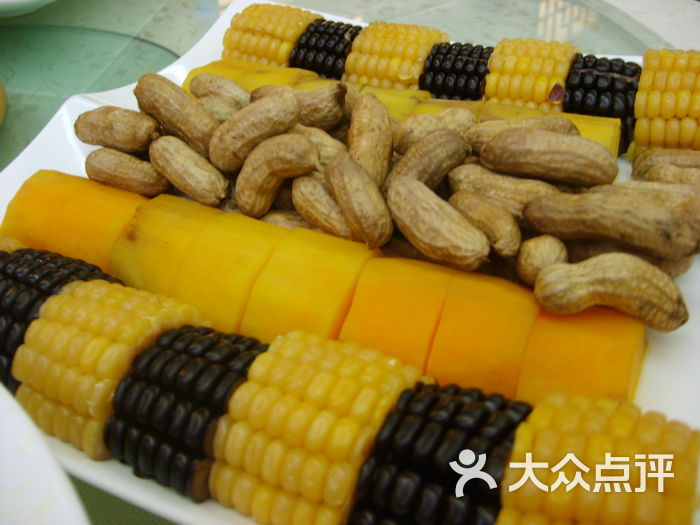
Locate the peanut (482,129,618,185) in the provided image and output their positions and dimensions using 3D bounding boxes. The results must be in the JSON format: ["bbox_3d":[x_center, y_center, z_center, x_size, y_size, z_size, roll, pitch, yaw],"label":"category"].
[{"bbox_3d":[0.072,-0.037,0.255,0.049,0.018,0.018,9,39,5],"label":"peanut"}]

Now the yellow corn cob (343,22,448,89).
[{"bbox_3d":[0.022,-0.089,0.335,0.040,0.043,0.043,14,45,14],"label":"yellow corn cob"}]

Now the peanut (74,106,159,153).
[{"bbox_3d":[-0.099,-0.056,0.301,0.038,0.014,0.015,7,43,12],"label":"peanut"}]

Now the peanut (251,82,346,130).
[{"bbox_3d":[-0.022,-0.068,0.305,0.043,0.016,0.016,8,43,16],"label":"peanut"}]

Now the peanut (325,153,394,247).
[{"bbox_3d":[0.002,-0.021,0.239,0.016,0.015,0.040,-15,62,-18],"label":"peanut"}]

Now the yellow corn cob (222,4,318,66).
[{"bbox_3d":[-0.032,-0.091,0.315,0.035,0.040,0.040,12,45,17],"label":"yellow corn cob"}]

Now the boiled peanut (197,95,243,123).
[{"bbox_3d":[-0.054,-0.066,0.306,0.032,0.012,0.012,27,50,24],"label":"boiled peanut"}]

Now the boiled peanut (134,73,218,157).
[{"bbox_3d":[-0.072,-0.061,0.293,0.043,0.015,0.015,43,55,10],"label":"boiled peanut"}]

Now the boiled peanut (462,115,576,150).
[{"bbox_3d":[0.067,-0.050,0.274,0.044,0.013,0.013,-5,42,-2],"label":"boiled peanut"}]

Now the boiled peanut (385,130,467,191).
[{"bbox_3d":[0.028,-0.034,0.255,0.037,0.017,0.018,-31,46,-18],"label":"boiled peanut"}]

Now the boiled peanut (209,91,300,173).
[{"bbox_3d":[-0.036,-0.053,0.276,0.044,0.015,0.015,-42,53,-18],"label":"boiled peanut"}]

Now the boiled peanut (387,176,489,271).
[{"bbox_3d":[0.030,-0.014,0.246,0.040,0.016,0.016,42,55,13],"label":"boiled peanut"}]

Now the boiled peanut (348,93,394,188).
[{"bbox_3d":[0.009,-0.048,0.273,0.016,0.016,0.041,-3,65,-3],"label":"boiled peanut"}]

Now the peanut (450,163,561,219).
[{"bbox_3d":[0.054,-0.026,0.254,0.039,0.013,0.013,19,47,19],"label":"peanut"}]

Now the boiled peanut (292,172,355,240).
[{"bbox_3d":[-0.008,-0.019,0.251,0.015,0.015,0.038,-26,60,-28],"label":"boiled peanut"}]

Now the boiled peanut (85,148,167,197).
[{"bbox_3d":[-0.087,-0.035,0.277,0.041,0.013,0.013,18,47,21],"label":"boiled peanut"}]

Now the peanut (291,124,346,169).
[{"bbox_3d":[-0.012,-0.044,0.282,0.033,0.015,0.016,30,47,22],"label":"peanut"}]

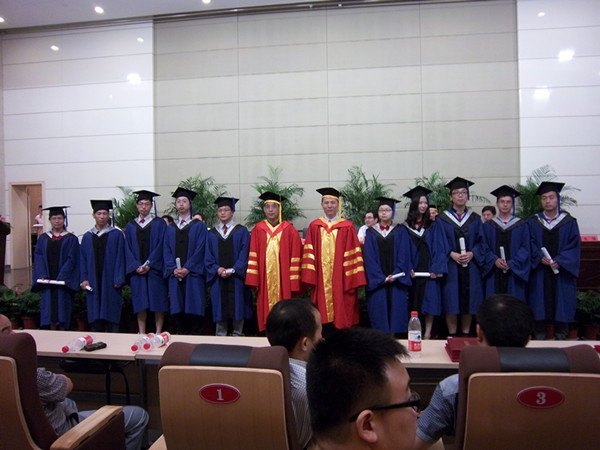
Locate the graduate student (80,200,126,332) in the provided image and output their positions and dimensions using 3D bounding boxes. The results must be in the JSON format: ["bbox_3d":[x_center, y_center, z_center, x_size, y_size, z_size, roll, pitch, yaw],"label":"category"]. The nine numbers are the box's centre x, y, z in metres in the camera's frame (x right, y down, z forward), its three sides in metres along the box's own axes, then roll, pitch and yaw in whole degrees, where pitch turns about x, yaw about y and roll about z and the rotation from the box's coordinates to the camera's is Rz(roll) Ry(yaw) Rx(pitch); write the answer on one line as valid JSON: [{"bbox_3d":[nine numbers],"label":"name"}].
[{"bbox_3d":[-2.470,0.534,6.100,0.580,1.690,0.410,0,-2,-6],"label":"graduate student"}]

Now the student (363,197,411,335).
[{"bbox_3d":[1.004,0.490,5.600,0.560,1.639,0.420,-1,0,10],"label":"student"}]

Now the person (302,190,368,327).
[{"bbox_3d":[0.397,0.444,5.750,0.760,1.790,0.450,-1,-2,7],"label":"person"}]

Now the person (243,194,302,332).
[{"bbox_3d":[-0.319,0.481,5.950,0.711,1.759,0.420,-1,0,8],"label":"person"}]

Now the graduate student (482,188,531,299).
[{"bbox_3d":[2.306,0.416,5.420,0.580,1.726,0.420,-1,0,14],"label":"graduate student"}]

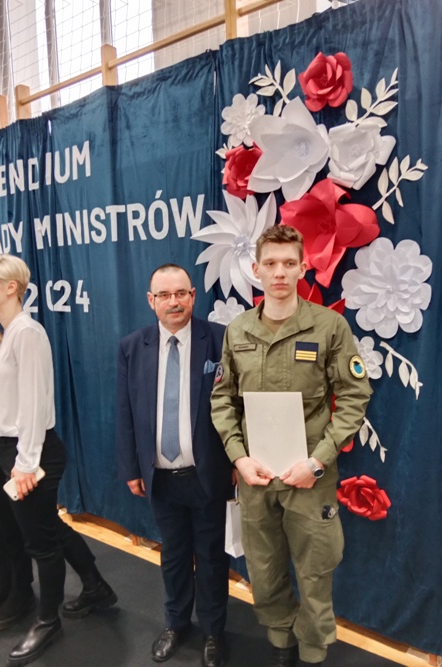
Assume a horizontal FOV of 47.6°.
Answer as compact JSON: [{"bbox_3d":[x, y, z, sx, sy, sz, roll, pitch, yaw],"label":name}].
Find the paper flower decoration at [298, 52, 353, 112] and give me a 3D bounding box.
[{"bbox_3d":[0.426,-1.040,2.058,0.225,0.220,0.110,3,7,36],"label":"paper flower decoration"}]

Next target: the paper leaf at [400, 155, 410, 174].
[{"bbox_3d":[0.715,-0.653,1.939,0.036,0.072,0.014,29,22,30],"label":"paper leaf"}]

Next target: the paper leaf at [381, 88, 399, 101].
[{"bbox_3d":[0.644,-0.913,1.909,0.072,0.037,0.015,4,8,36],"label":"paper leaf"}]

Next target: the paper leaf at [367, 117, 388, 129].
[{"bbox_3d":[0.594,-0.815,1.934,0.098,0.040,0.015,4,8,36],"label":"paper leaf"}]

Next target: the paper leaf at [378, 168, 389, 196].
[{"bbox_3d":[0.644,-0.598,1.982,0.035,0.106,0.016,6,10,35],"label":"paper leaf"}]

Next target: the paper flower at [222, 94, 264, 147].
[{"bbox_3d":[0.100,-0.972,2.285,0.240,0.240,0.080,3,8,36],"label":"paper flower"}]

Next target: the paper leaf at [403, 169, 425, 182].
[{"bbox_3d":[0.734,-0.600,1.916,0.078,0.034,0.016,13,13,34],"label":"paper leaf"}]

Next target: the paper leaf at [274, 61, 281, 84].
[{"bbox_3d":[0.251,-1.143,2.196,0.032,0.095,0.016,13,14,34],"label":"paper leaf"}]

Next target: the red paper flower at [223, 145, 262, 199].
[{"bbox_3d":[0.117,-0.734,2.272,0.249,0.244,0.100,4,8,36],"label":"red paper flower"}]

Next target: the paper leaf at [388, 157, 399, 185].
[{"bbox_3d":[0.680,-0.636,1.966,0.036,0.107,0.014,5,8,35],"label":"paper leaf"}]

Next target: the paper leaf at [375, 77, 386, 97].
[{"bbox_3d":[0.628,-0.960,1.965,0.038,0.073,0.014,16,15,34],"label":"paper leaf"}]

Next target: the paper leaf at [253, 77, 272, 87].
[{"bbox_3d":[0.191,-1.122,2.242,0.099,0.030,0.016,19,17,33],"label":"paper leaf"}]

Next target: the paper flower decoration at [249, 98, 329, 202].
[{"bbox_3d":[0.288,-0.784,2.123,0.370,0.410,0.160,3,8,36],"label":"paper flower decoration"}]

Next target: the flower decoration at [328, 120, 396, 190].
[{"bbox_3d":[0.542,-0.688,1.952,0.273,0.253,0.120,4,8,36],"label":"flower decoration"}]

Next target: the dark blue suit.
[{"bbox_3d":[-0.169,0.654,2.233,0.540,1.460,0.300,-1,7,3],"label":"dark blue suit"}]

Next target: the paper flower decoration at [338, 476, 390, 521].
[{"bbox_3d":[0.600,0.689,2.109,0.233,0.193,0.100,4,8,36],"label":"paper flower decoration"}]

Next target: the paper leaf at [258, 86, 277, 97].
[{"bbox_3d":[0.203,-1.069,2.214,0.108,0.035,0.015,4,8,36],"label":"paper leaf"}]

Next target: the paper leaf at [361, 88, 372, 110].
[{"bbox_3d":[0.581,-0.938,2.001,0.042,0.087,0.014,-10,0,36],"label":"paper leaf"}]

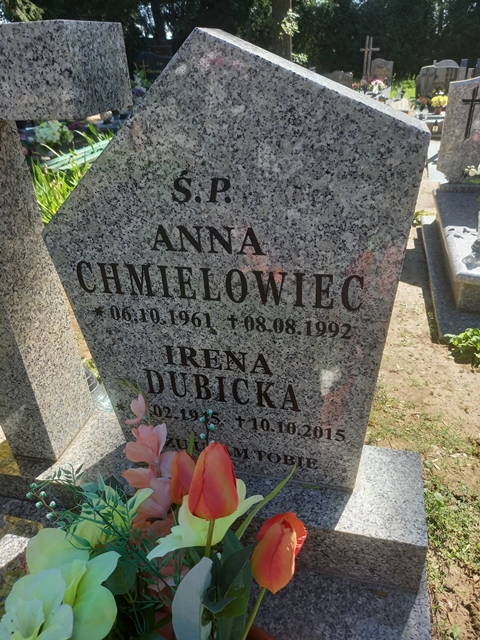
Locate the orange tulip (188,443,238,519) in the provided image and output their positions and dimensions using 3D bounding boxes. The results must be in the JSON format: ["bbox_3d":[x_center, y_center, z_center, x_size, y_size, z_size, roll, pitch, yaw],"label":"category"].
[{"bbox_3d":[-0.025,0.149,0.428,0.046,0.072,0.046,6,7,-1],"label":"orange tulip"}]

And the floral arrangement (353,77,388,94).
[{"bbox_3d":[2.722,-4.916,9.677,0.659,0.333,0.360,4,29,15],"label":"floral arrangement"}]

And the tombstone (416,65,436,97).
[{"bbox_3d":[3.162,-4.007,7.896,0.320,0.618,0.120,4,29,15],"label":"tombstone"}]

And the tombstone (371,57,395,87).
[{"bbox_3d":[3.084,-5.335,10.008,0.457,0.574,0.100,4,29,15],"label":"tombstone"}]

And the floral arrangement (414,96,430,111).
[{"bbox_3d":[3.047,-3.626,7.741,0.250,0.227,0.240,4,29,15],"label":"floral arrangement"}]

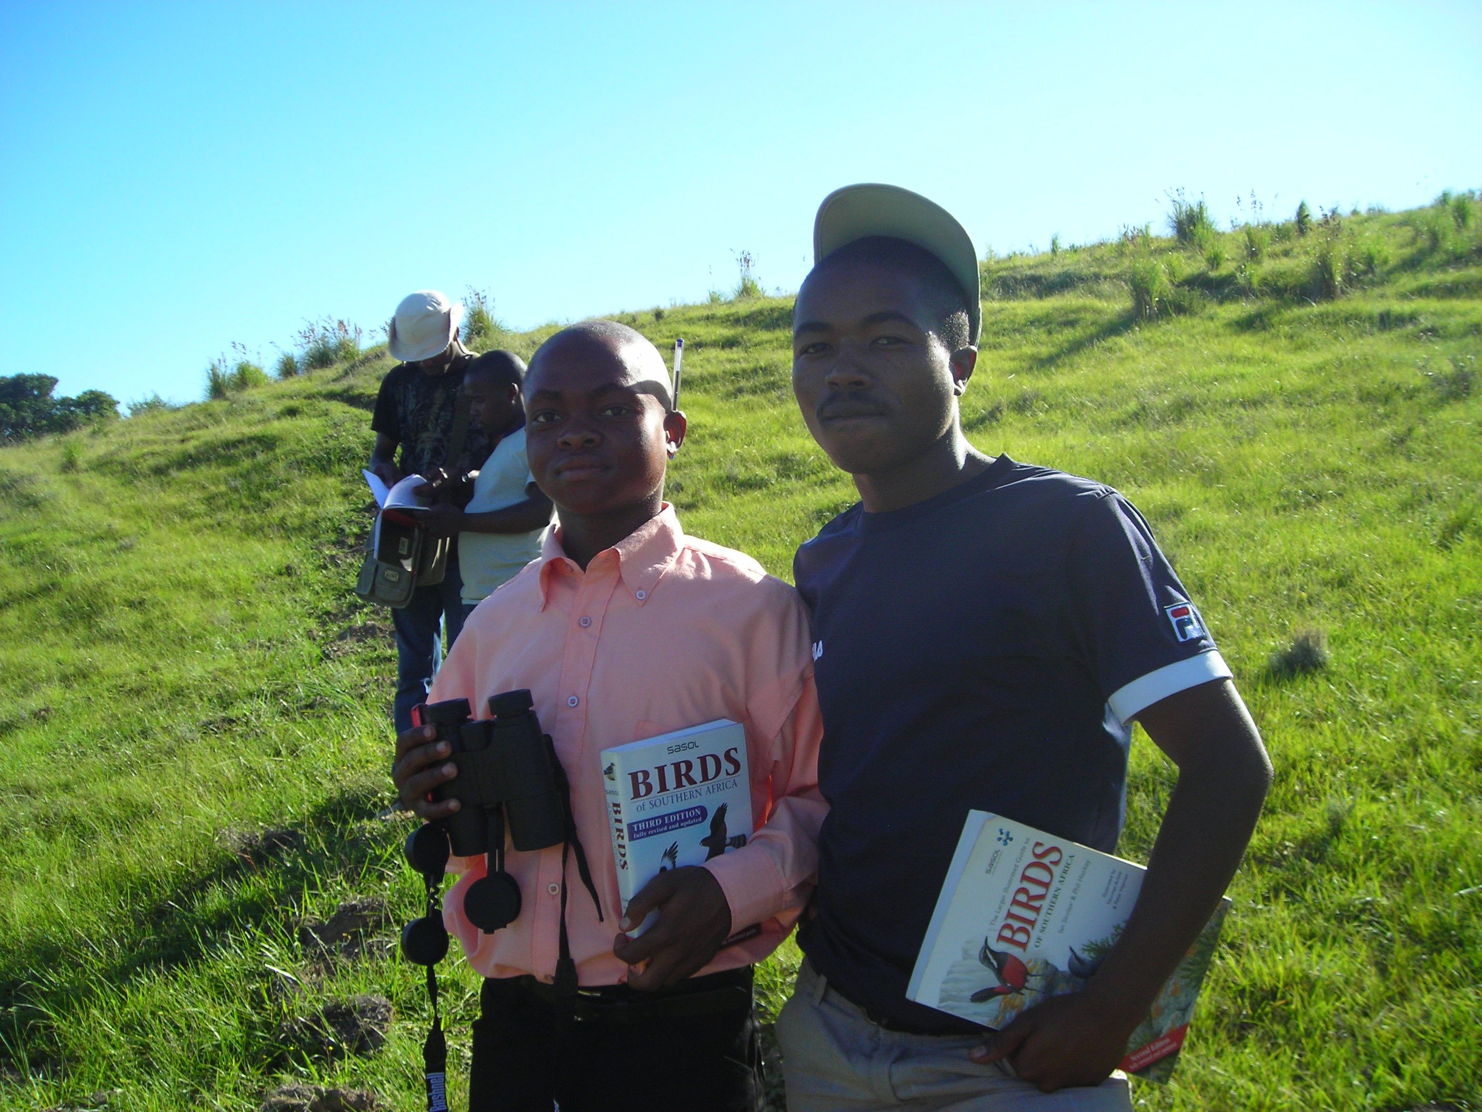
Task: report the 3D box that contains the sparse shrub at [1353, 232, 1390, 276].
[{"bbox_3d":[7.176,-3.423,18.500,0.408,0.513,0.376,0,0,0],"label":"sparse shrub"}]

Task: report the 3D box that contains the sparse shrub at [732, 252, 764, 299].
[{"bbox_3d":[0.116,-4.315,25.000,0.463,0.747,0.426,0,5,0],"label":"sparse shrub"}]

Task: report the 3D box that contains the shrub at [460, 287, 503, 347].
[{"bbox_3d":[-3.340,-3.071,21.000,0.538,0.777,0.495,0,5,0],"label":"shrub"}]

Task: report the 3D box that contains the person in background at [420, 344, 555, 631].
[{"bbox_3d":[-0.735,0.120,4.800,0.500,1.450,0.460,0,0,-17],"label":"person in background"}]

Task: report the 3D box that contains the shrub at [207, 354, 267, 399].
[{"bbox_3d":[-6.509,-2.317,21.000,0.777,0.583,0.583,0,5,0],"label":"shrub"}]

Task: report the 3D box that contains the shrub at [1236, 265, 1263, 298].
[{"bbox_3d":[6.405,-3.458,20.500,0.336,0.423,0.309,0,5,0],"label":"shrub"}]

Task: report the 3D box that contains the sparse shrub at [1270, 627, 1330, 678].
[{"bbox_3d":[1.816,0.317,5.300,0.196,0.162,0.180,0,0,0],"label":"sparse shrub"}]

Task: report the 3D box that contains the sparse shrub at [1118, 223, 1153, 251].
[{"bbox_3d":[6.291,-5.098,26.000,0.537,0.444,0.494,0,5,0],"label":"sparse shrub"}]

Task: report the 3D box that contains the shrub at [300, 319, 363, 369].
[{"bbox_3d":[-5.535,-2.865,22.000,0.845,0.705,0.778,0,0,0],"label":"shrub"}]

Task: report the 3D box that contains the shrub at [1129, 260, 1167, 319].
[{"bbox_3d":[4.746,-3.110,19.000,0.446,0.690,0.410,0,5,0],"label":"shrub"}]

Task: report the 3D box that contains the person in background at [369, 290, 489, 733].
[{"bbox_3d":[-1.024,-0.009,5.300,0.520,1.720,0.420,2,5,21],"label":"person in background"}]

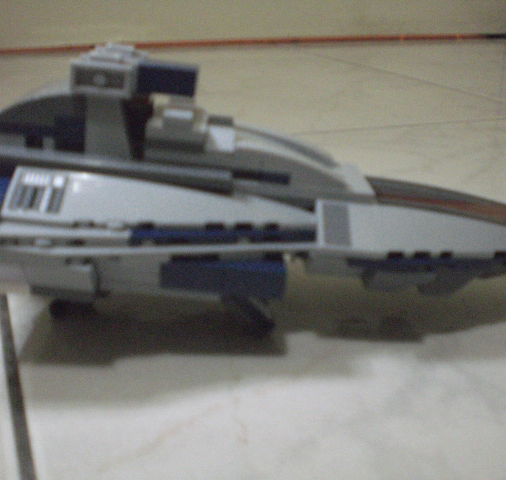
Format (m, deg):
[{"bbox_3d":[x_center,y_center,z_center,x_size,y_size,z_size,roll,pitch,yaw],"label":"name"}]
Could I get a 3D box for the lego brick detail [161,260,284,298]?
[{"bbox_3d":[-0.007,0.009,0.183,0.032,0.007,0.010,5,22,2],"label":"lego brick detail"}]

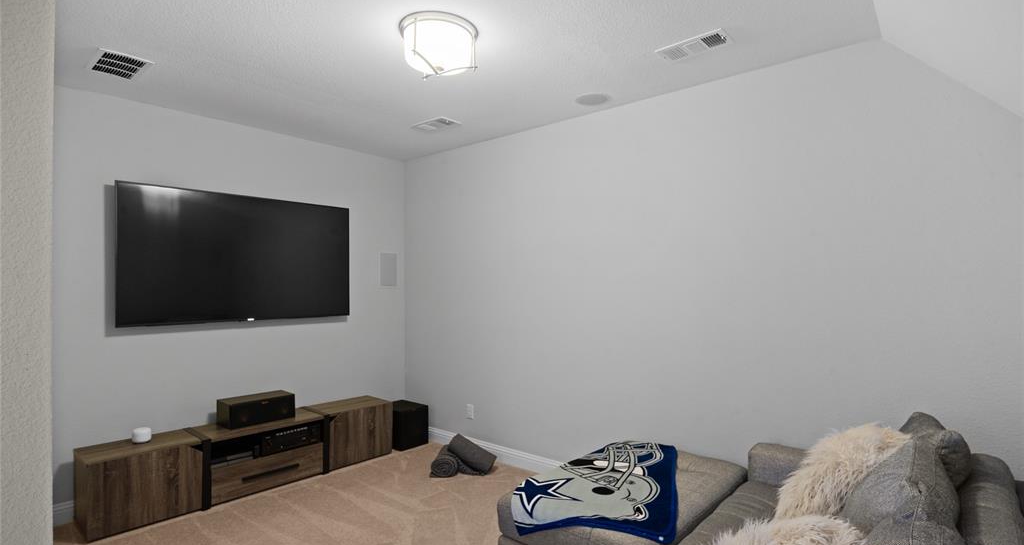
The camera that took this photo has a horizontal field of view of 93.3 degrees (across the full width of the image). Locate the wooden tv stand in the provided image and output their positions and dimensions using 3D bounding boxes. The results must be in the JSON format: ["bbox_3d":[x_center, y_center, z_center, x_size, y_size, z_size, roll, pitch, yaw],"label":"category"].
[{"bbox_3d":[-1.923,1.363,3.715,0.406,0.446,2.087,-1,-2,41],"label":"wooden tv stand"}]

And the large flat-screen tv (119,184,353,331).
[{"bbox_3d":[-2.053,-0.107,3.793,0.066,0.961,1.673,-1,-2,41],"label":"large flat-screen tv"}]

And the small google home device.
[{"bbox_3d":[-2.481,1.085,3.240,0.110,0.090,0.110,-1,-2,41],"label":"small google home device"}]

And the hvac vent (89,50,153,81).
[{"bbox_3d":[-2.255,-1.169,2.776,0.400,0.025,0.215,-1,-2,41],"label":"hvac vent"}]

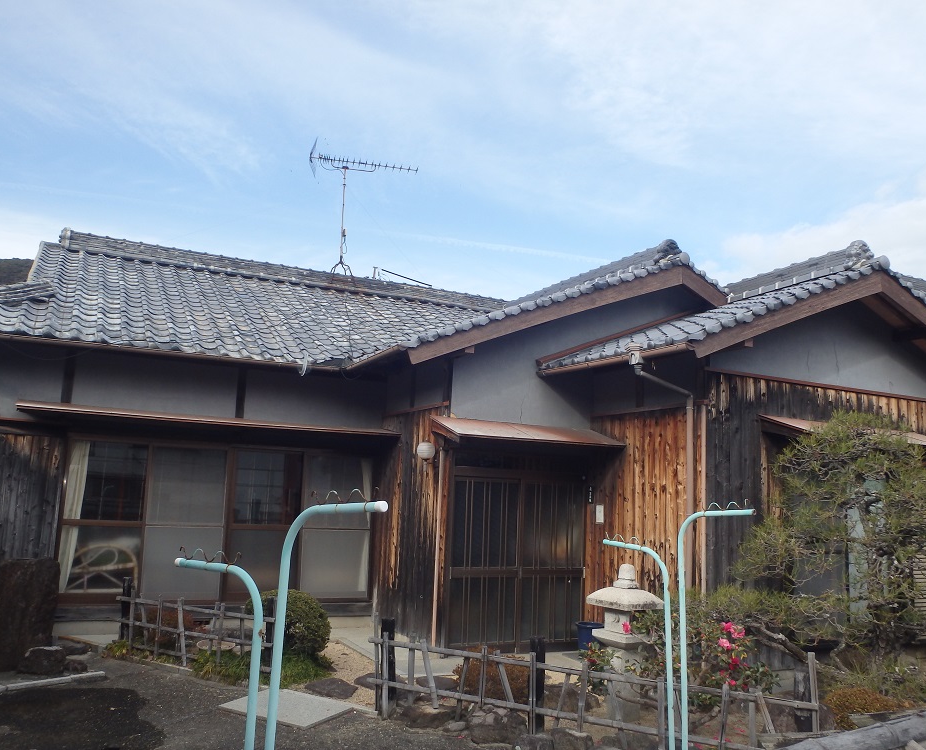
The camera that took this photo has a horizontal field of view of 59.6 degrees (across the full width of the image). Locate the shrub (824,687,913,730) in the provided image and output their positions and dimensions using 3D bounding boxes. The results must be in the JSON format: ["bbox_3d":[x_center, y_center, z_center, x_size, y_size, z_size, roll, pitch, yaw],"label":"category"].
[{"bbox_3d":[3.367,2.742,6.725,0.680,0.280,0.550,6,-9,-24],"label":"shrub"}]

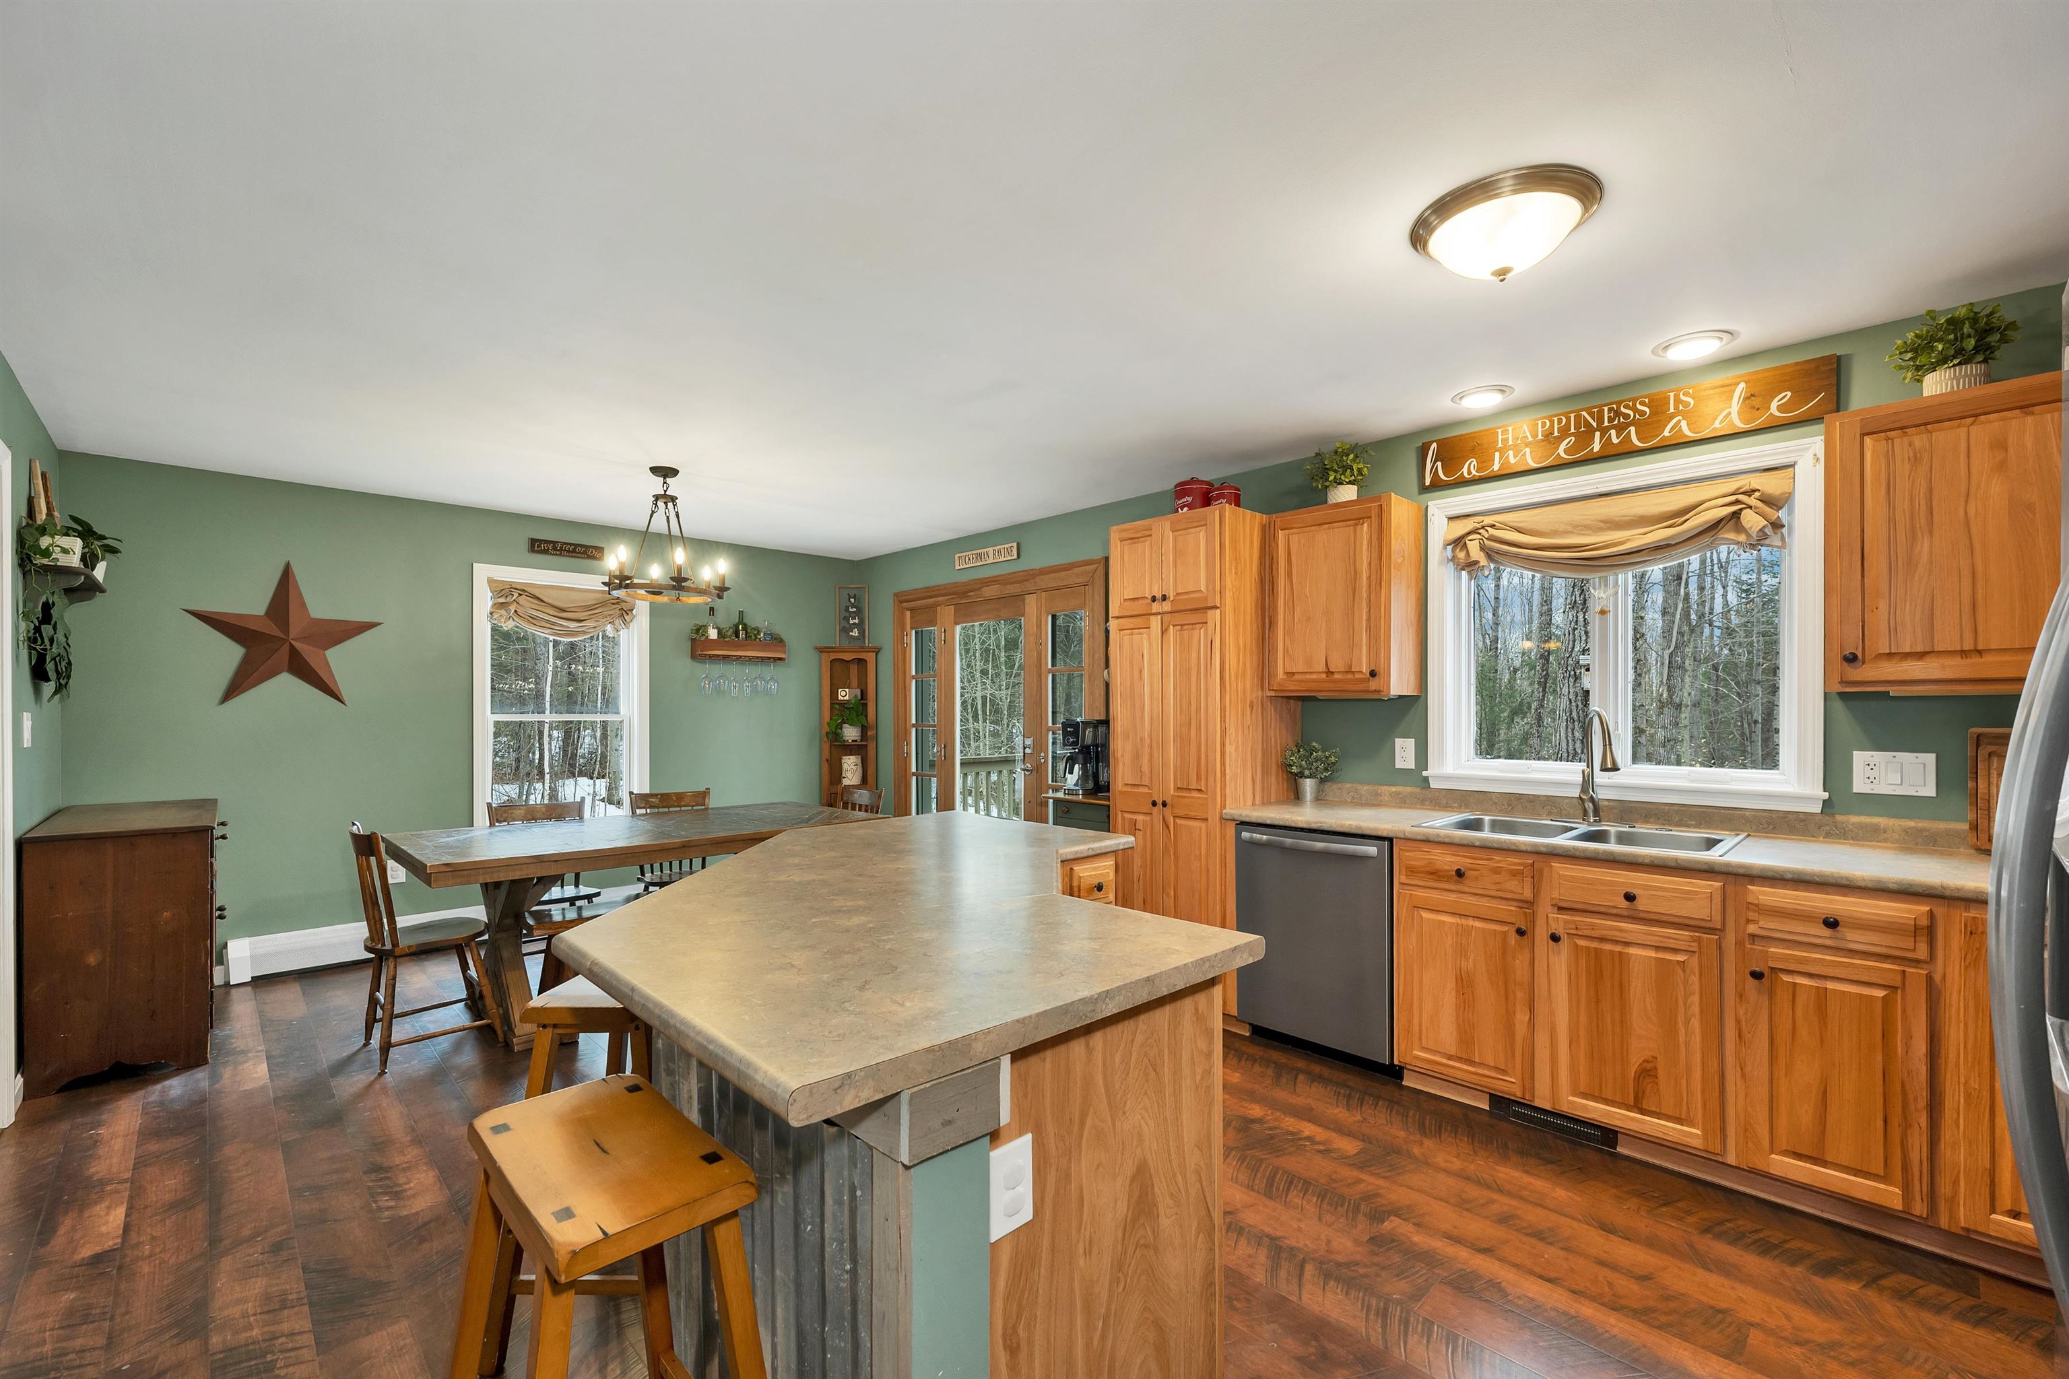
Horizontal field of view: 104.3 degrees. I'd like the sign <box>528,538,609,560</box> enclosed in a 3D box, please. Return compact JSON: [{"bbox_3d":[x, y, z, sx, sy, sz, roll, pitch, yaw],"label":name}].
[{"bbox_3d":[-2.836,-0.849,4.894,0.020,0.085,0.410,-1,-1,45],"label":"sign"}]

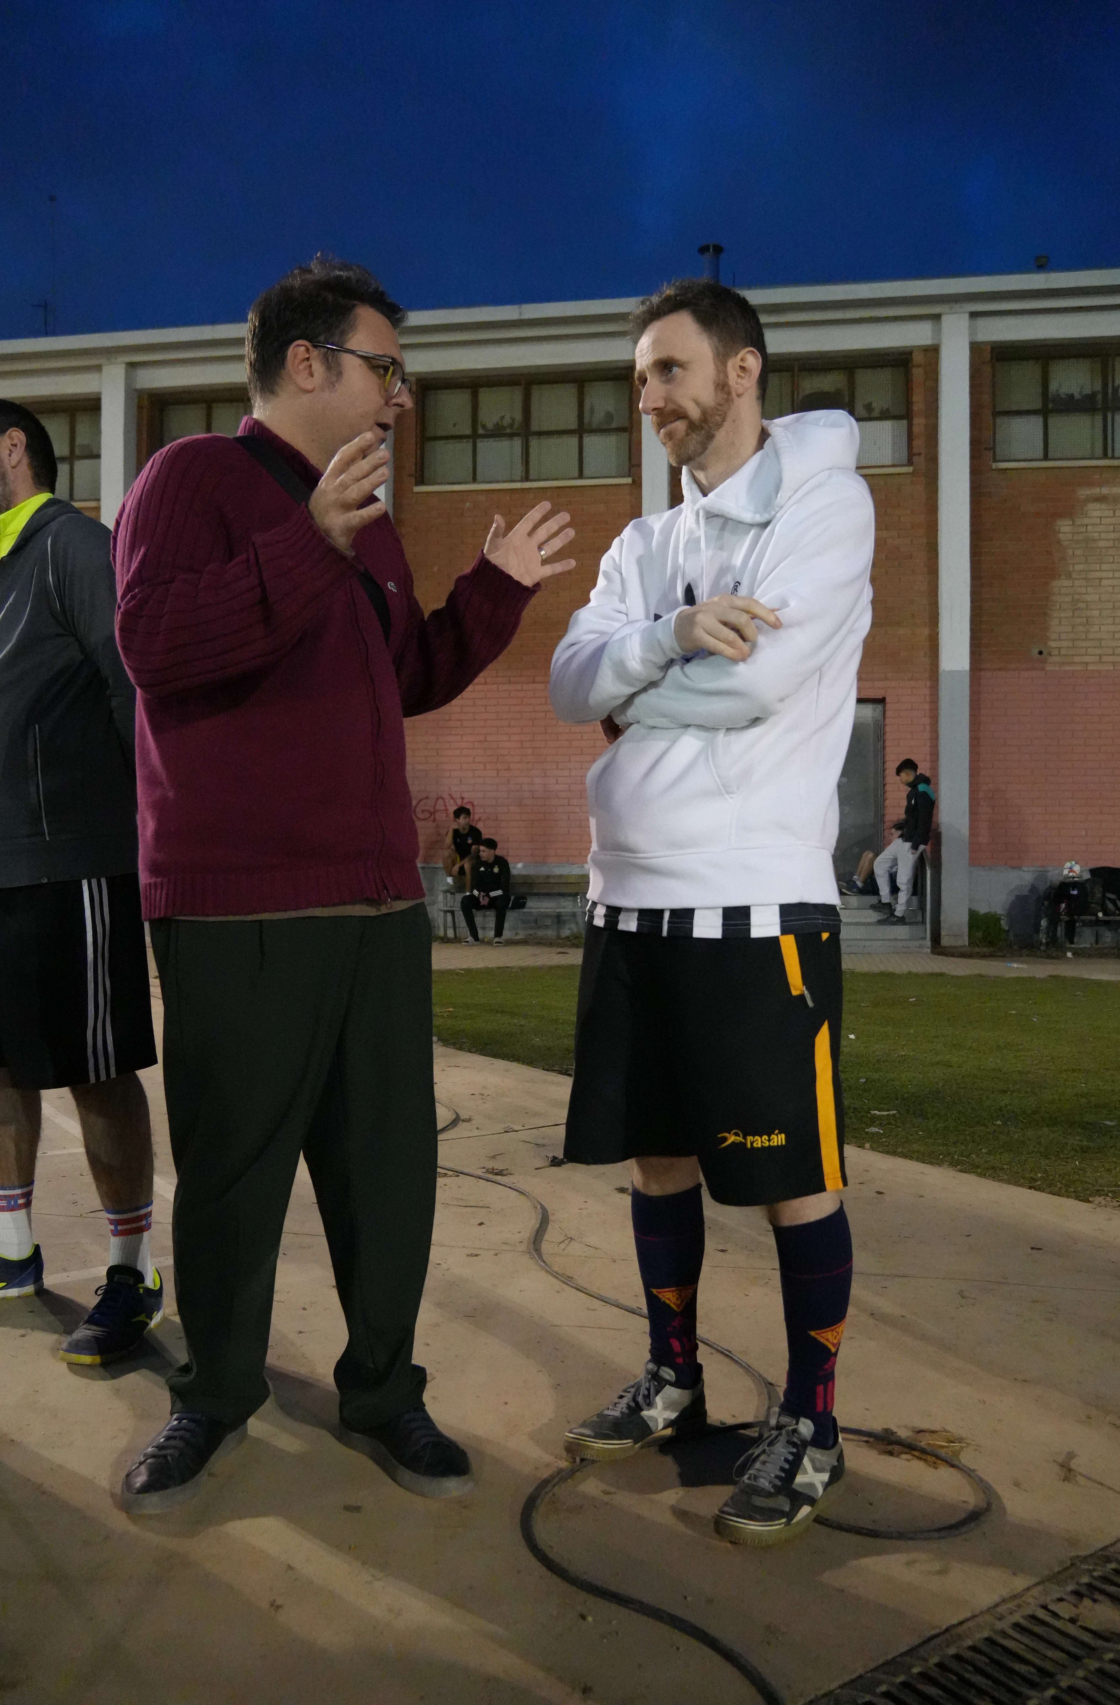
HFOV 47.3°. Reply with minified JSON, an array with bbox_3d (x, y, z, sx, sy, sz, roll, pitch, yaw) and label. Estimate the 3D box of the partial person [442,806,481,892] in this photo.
[{"bbox_3d":[-1.085,0.030,14.300,0.460,1.060,0.650,0,-1,7],"label":"partial person"}]

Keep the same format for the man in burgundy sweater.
[{"bbox_3d":[-0.315,0.020,1.860,0.520,1.800,0.620,0,-1,40],"label":"man in burgundy sweater"}]

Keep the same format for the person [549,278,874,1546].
[{"bbox_3d":[0.225,0.030,1.850,0.440,1.770,0.520,1,-1,-45],"label":"person"}]

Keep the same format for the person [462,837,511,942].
[{"bbox_3d":[-0.800,0.420,13.800,0.520,1.140,0.720,0,-1,10],"label":"person"}]

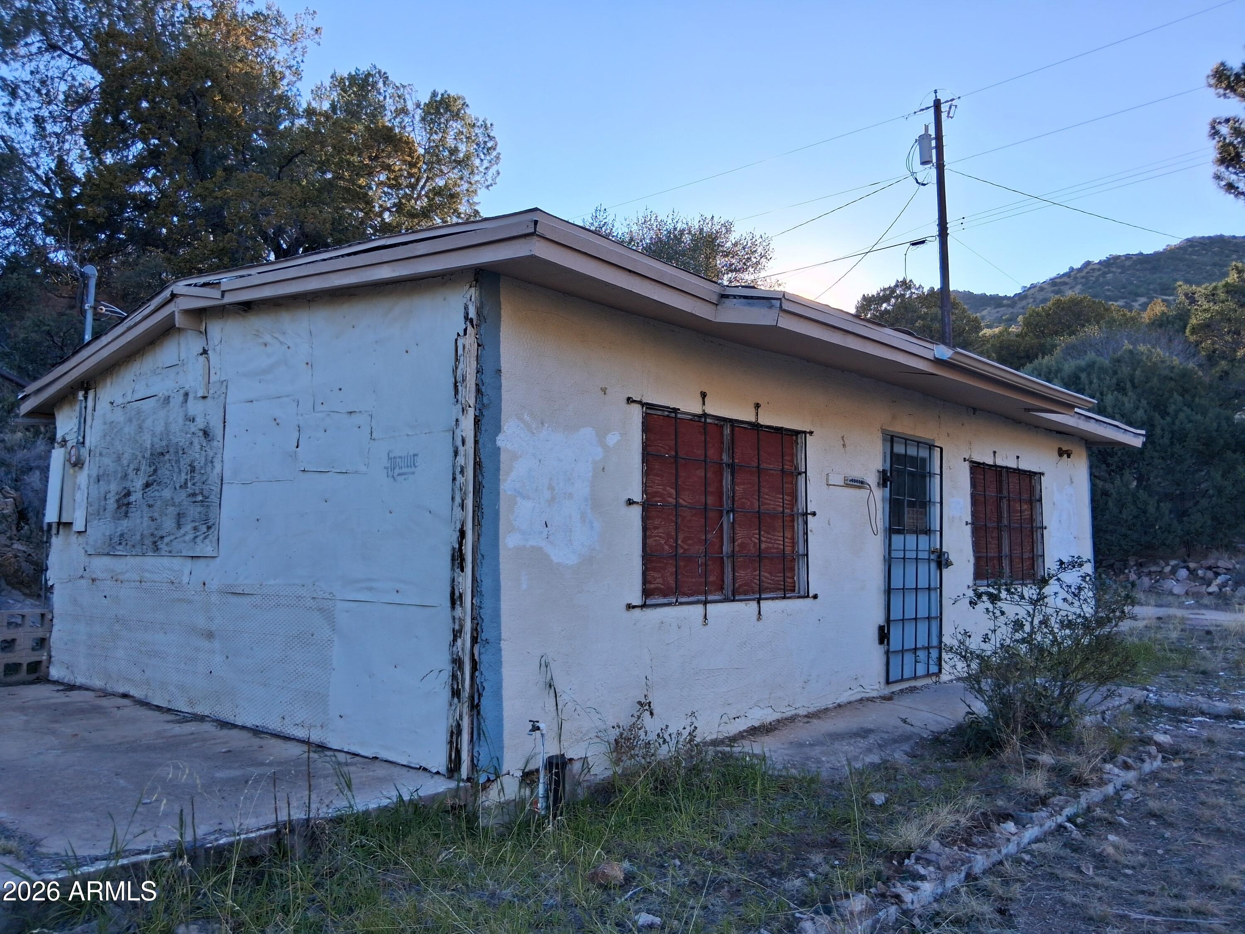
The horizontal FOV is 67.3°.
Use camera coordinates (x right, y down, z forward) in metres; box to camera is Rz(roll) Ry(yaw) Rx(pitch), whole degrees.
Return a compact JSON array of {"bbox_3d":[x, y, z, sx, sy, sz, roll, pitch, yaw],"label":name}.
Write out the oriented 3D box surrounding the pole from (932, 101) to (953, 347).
[{"bbox_3d":[7.011,-2.973,20.210,0.260,10.400,0.260,-5,-7,43],"label":"pole"}]

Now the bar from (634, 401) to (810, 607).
[{"bbox_3d":[0.752,0.292,6.300,0.100,1.200,1.800,-4,-7,43],"label":"bar"}]

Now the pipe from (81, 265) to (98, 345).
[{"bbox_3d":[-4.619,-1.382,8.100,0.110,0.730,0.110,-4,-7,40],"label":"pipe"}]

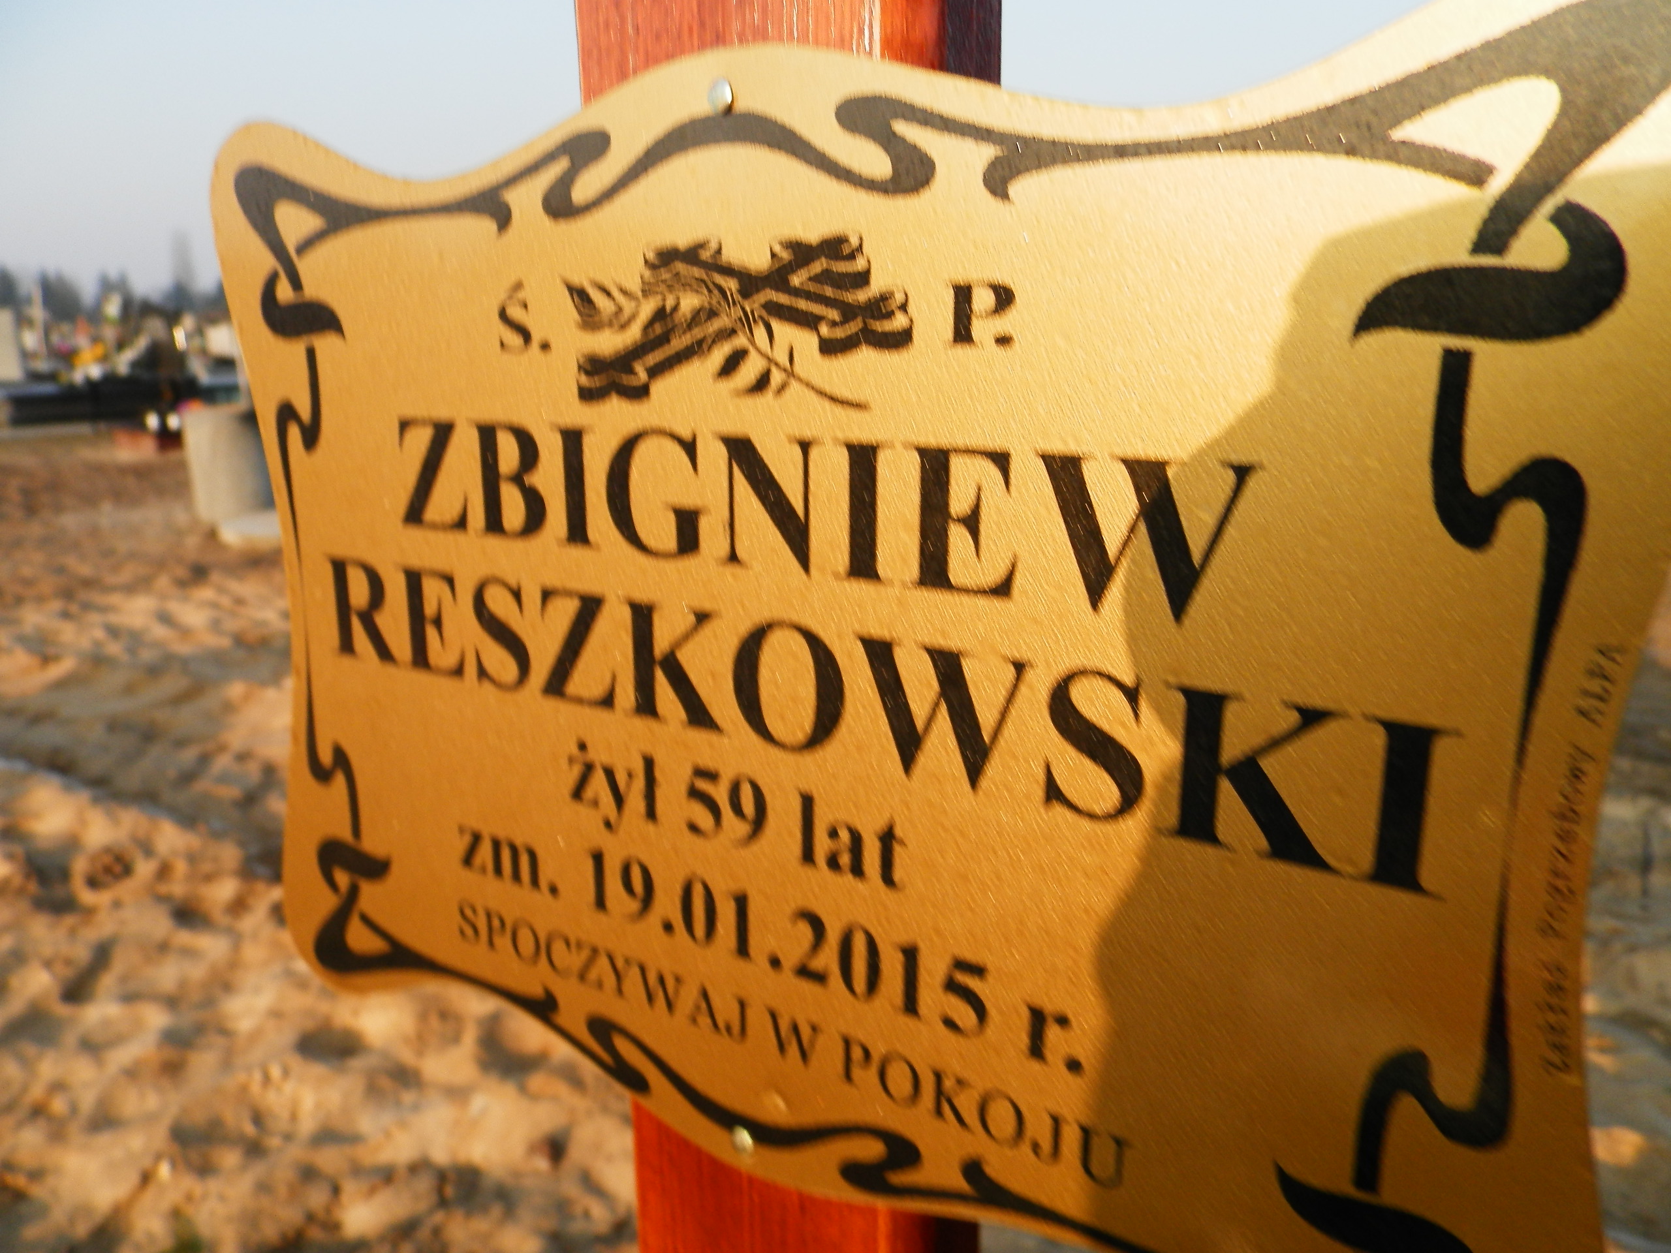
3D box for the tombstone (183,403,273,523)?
[{"bbox_3d":[-3.647,-0.986,7.342,0.530,0.610,0.530,-7,16,-25],"label":"tombstone"}]

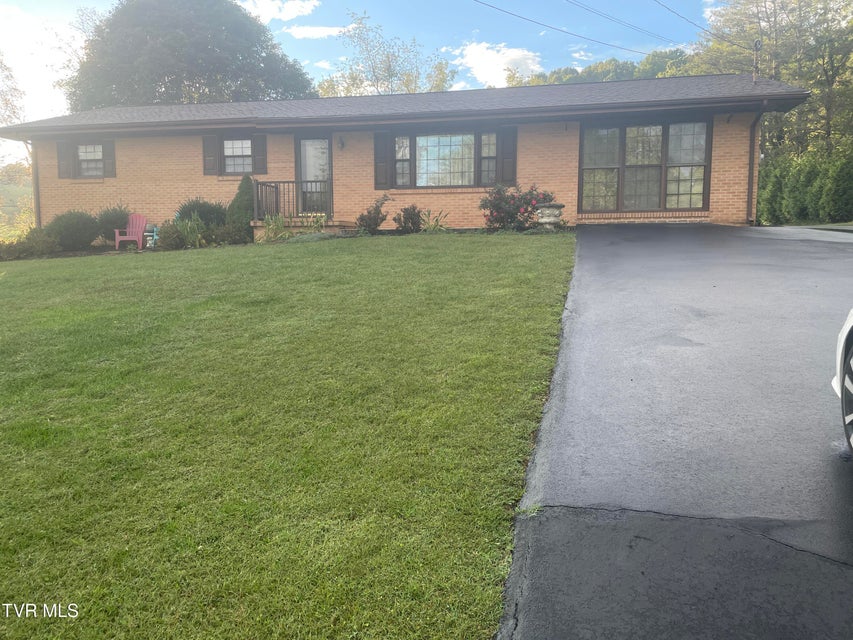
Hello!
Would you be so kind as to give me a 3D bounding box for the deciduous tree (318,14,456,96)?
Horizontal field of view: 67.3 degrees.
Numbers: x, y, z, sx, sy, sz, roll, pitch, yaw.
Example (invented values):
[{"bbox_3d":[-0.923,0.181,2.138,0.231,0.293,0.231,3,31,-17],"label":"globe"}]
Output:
[{"bbox_3d":[-2.162,-9.998,35.114,7.600,12.900,7.200,1,6,12],"label":"deciduous tree"}]

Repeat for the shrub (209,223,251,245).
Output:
[{"bbox_3d":[-4.729,-2.077,15.420,1.000,0.560,0.800,1,6,12],"label":"shrub"}]

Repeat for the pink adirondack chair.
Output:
[{"bbox_3d":[-7.244,-2.170,15.854,0.710,0.930,0.820,-1,6,-6],"label":"pink adirondack chair"}]

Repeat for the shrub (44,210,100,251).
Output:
[{"bbox_3d":[-9.023,-2.281,16.332,1.320,1.040,1.200,1,6,12],"label":"shrub"}]

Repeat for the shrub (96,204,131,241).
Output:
[{"bbox_3d":[-8.039,-2.468,16.511,0.930,1.000,0.920,1,6,12],"label":"shrub"}]

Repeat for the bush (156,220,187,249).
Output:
[{"bbox_3d":[-6.302,-2.097,15.900,0.800,0.760,0.780,1,6,12],"label":"bush"}]

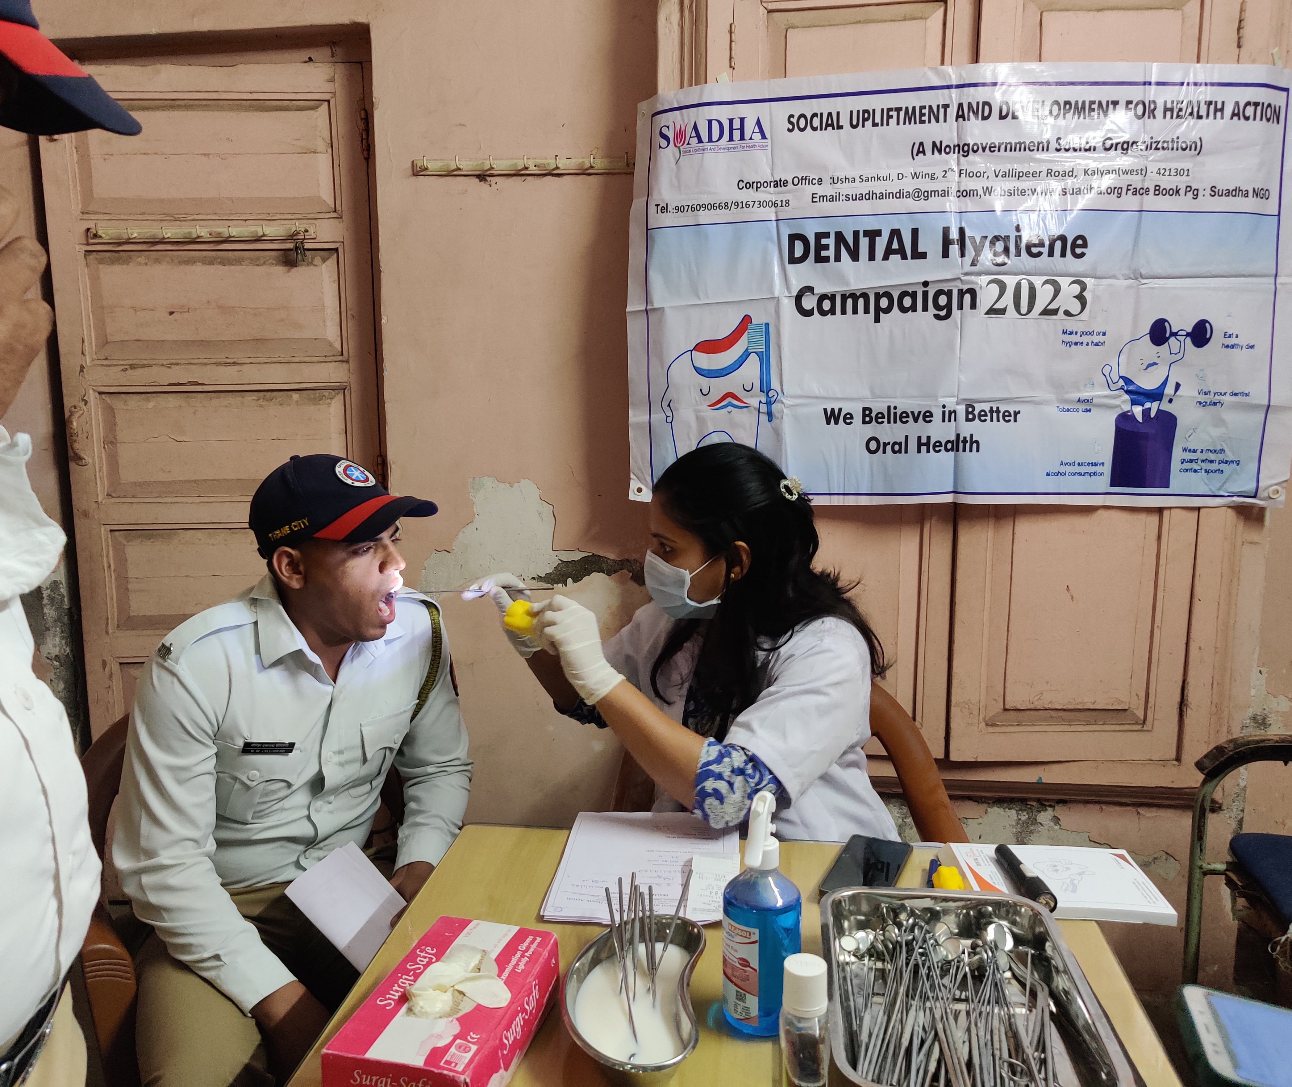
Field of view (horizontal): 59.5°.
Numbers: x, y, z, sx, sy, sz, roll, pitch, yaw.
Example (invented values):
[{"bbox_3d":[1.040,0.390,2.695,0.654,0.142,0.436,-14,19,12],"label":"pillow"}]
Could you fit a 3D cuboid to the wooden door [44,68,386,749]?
[{"bbox_3d":[-0.842,0.027,2.285,0.630,1.900,0.045,0,9,1],"label":"wooden door"}]

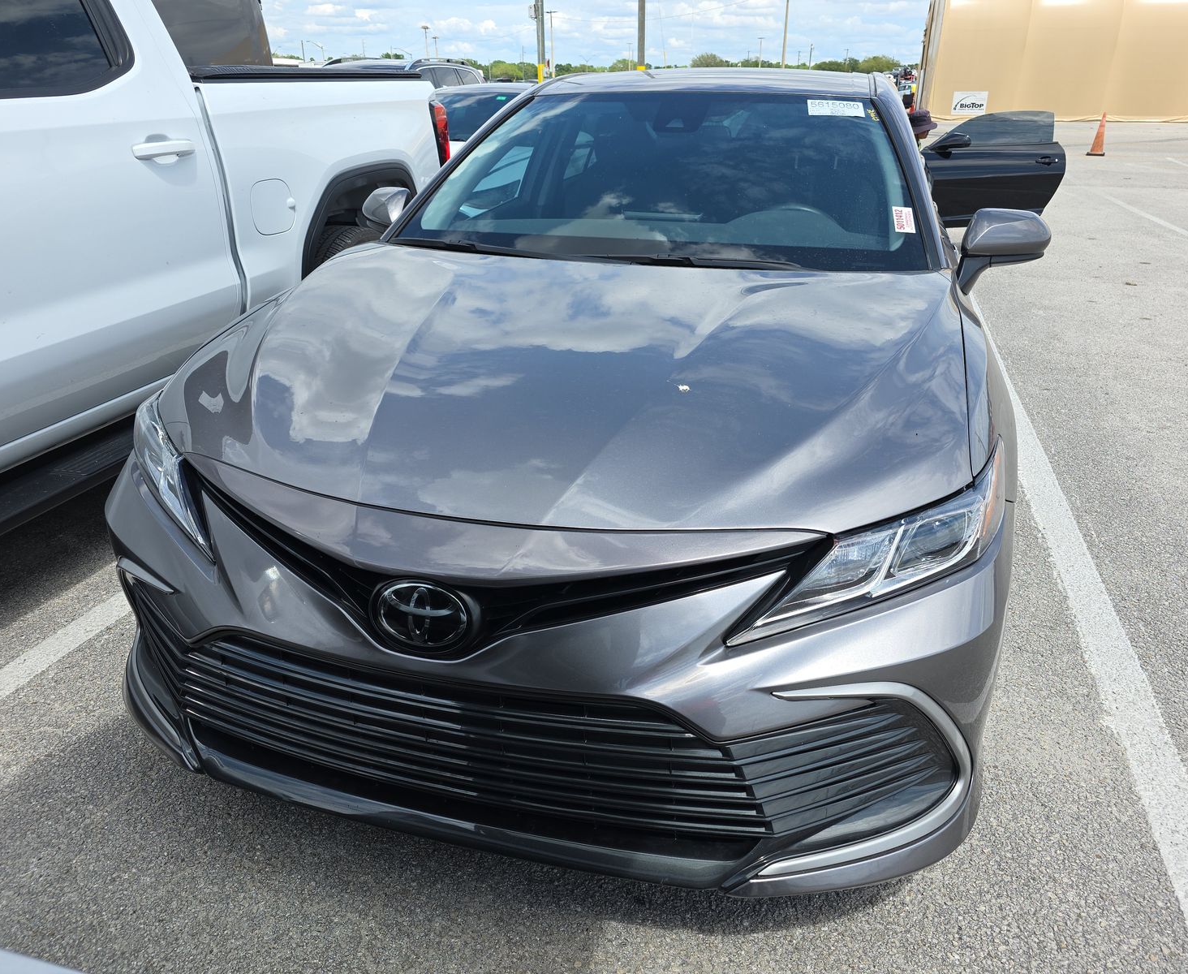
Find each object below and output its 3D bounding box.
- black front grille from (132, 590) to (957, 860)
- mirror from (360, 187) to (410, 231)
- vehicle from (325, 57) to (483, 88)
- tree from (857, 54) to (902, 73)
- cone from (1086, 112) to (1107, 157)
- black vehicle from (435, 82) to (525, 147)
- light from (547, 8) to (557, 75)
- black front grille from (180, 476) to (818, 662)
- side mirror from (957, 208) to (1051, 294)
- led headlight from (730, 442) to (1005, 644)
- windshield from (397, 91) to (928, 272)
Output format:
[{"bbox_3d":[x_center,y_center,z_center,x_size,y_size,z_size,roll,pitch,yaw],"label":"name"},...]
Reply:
[{"bbox_3d":[-0.221,0.389,1.502,1.620,0.340,0.270,7,26,15],"label":"black front grille"},{"bbox_3d":[-0.693,-0.896,2.879,0.240,0.200,0.190,7,26,15],"label":"mirror"},{"bbox_3d":[-2.810,-4.924,11.713,1.940,1.710,4.800,6,26,13],"label":"vehicle"},{"bbox_3d":[49.814,-72.485,151.302,7.790,6.091,7.011,7,26,15],"label":"tree"},{"bbox_3d":[11.499,-7.998,19.572,0.370,0.885,0.370,7,26,15],"label":"cone"},{"bbox_3d":[-0.739,-2.998,7.975,1.860,1.410,4.750,7,26,15],"label":"black vehicle"},{"bbox_3d":[-5.020,-53.069,105.314,1.400,8.677,0.400,-1,25,-2],"label":"light"},{"bbox_3d":[-0.230,0.143,1.379,1.120,0.170,0.240,7,26,15],"label":"black front grille"},{"bbox_3d":[1.143,-0.655,2.420,0.225,0.235,0.180,7,26,15],"label":"side mirror"},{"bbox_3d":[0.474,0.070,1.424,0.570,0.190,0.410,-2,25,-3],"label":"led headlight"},{"bbox_3d":[0.206,-0.935,2.558,1.490,0.150,1.000,7,51,15],"label":"windshield"}]

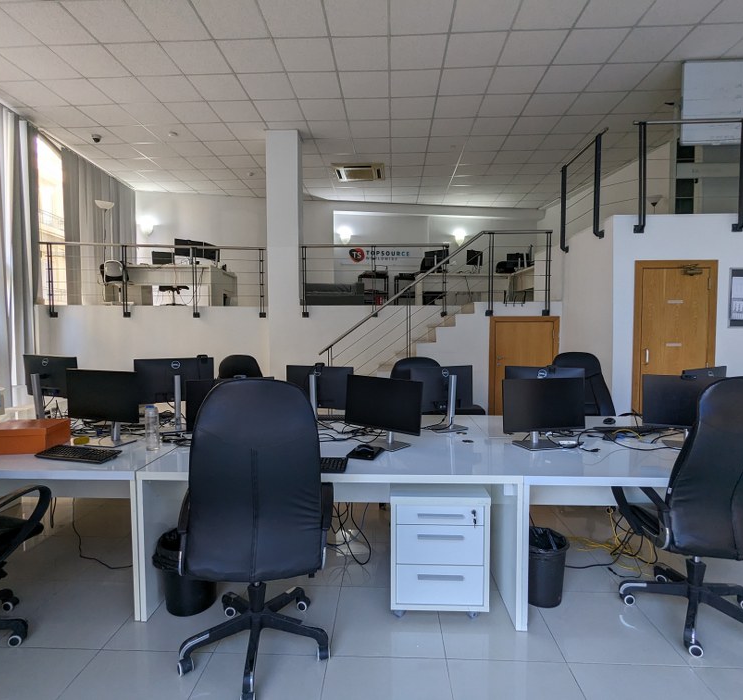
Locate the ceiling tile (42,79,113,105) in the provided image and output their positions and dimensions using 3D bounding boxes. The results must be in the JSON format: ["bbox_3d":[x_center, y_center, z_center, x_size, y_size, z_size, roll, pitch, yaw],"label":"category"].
[{"bbox_3d":[-3.668,-3.238,5.410,0.595,0.025,0.595,0,3,3],"label":"ceiling tile"}]

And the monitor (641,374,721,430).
[{"bbox_3d":[1.855,0.335,2.480,0.530,0.380,0.170,1,3,16],"label":"monitor"}]

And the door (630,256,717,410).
[{"bbox_3d":[3.079,0.143,4.433,0.814,2.096,0.090,0,3,3],"label":"door"}]

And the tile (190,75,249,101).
[{"bbox_3d":[-1.869,-3.235,5.329,0.600,0.030,0.600,0,3,3],"label":"tile"}]

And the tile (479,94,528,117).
[{"bbox_3d":[1.760,-3.260,5.764,0.595,0.025,0.595,0,3,3],"label":"tile"}]

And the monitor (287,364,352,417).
[{"bbox_3d":[-0.367,0.321,2.925,0.500,0.420,0.180,1,4,20],"label":"monitor"}]

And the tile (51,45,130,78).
[{"bbox_3d":[-3.093,-3.212,4.802,0.595,0.025,0.595,0,3,3],"label":"tile"}]

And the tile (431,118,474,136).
[{"bbox_3d":[1.184,-3.298,6.383,0.600,0.030,0.600,0,3,3],"label":"tile"}]

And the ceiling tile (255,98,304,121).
[{"bbox_3d":[-1.237,-3.269,5.911,0.595,0.025,0.595,0,3,3],"label":"ceiling tile"}]

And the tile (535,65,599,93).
[{"bbox_3d":[2.326,-3.222,5.130,0.600,0.030,0.600,0,3,3],"label":"tile"}]

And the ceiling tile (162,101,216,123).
[{"bbox_3d":[-2.441,-3.271,5.951,0.595,0.025,0.595,0,3,3],"label":"ceiling tile"}]

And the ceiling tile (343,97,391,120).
[{"bbox_3d":[-0.038,-3.265,5.852,0.595,0.025,0.595,0,3,3],"label":"ceiling tile"}]

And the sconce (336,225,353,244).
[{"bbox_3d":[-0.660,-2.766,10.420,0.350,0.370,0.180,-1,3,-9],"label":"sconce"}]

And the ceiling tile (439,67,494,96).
[{"bbox_3d":[1.127,-3.227,5.182,0.595,0.025,0.595,0,3,3],"label":"ceiling tile"}]

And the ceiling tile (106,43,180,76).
[{"bbox_3d":[-2.483,-3.190,4.745,0.600,0.020,0.600,0,3,3],"label":"ceiling tile"}]

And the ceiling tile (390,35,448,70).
[{"bbox_3d":[0.499,-3.192,4.612,0.595,0.025,0.595,0,3,3],"label":"ceiling tile"}]

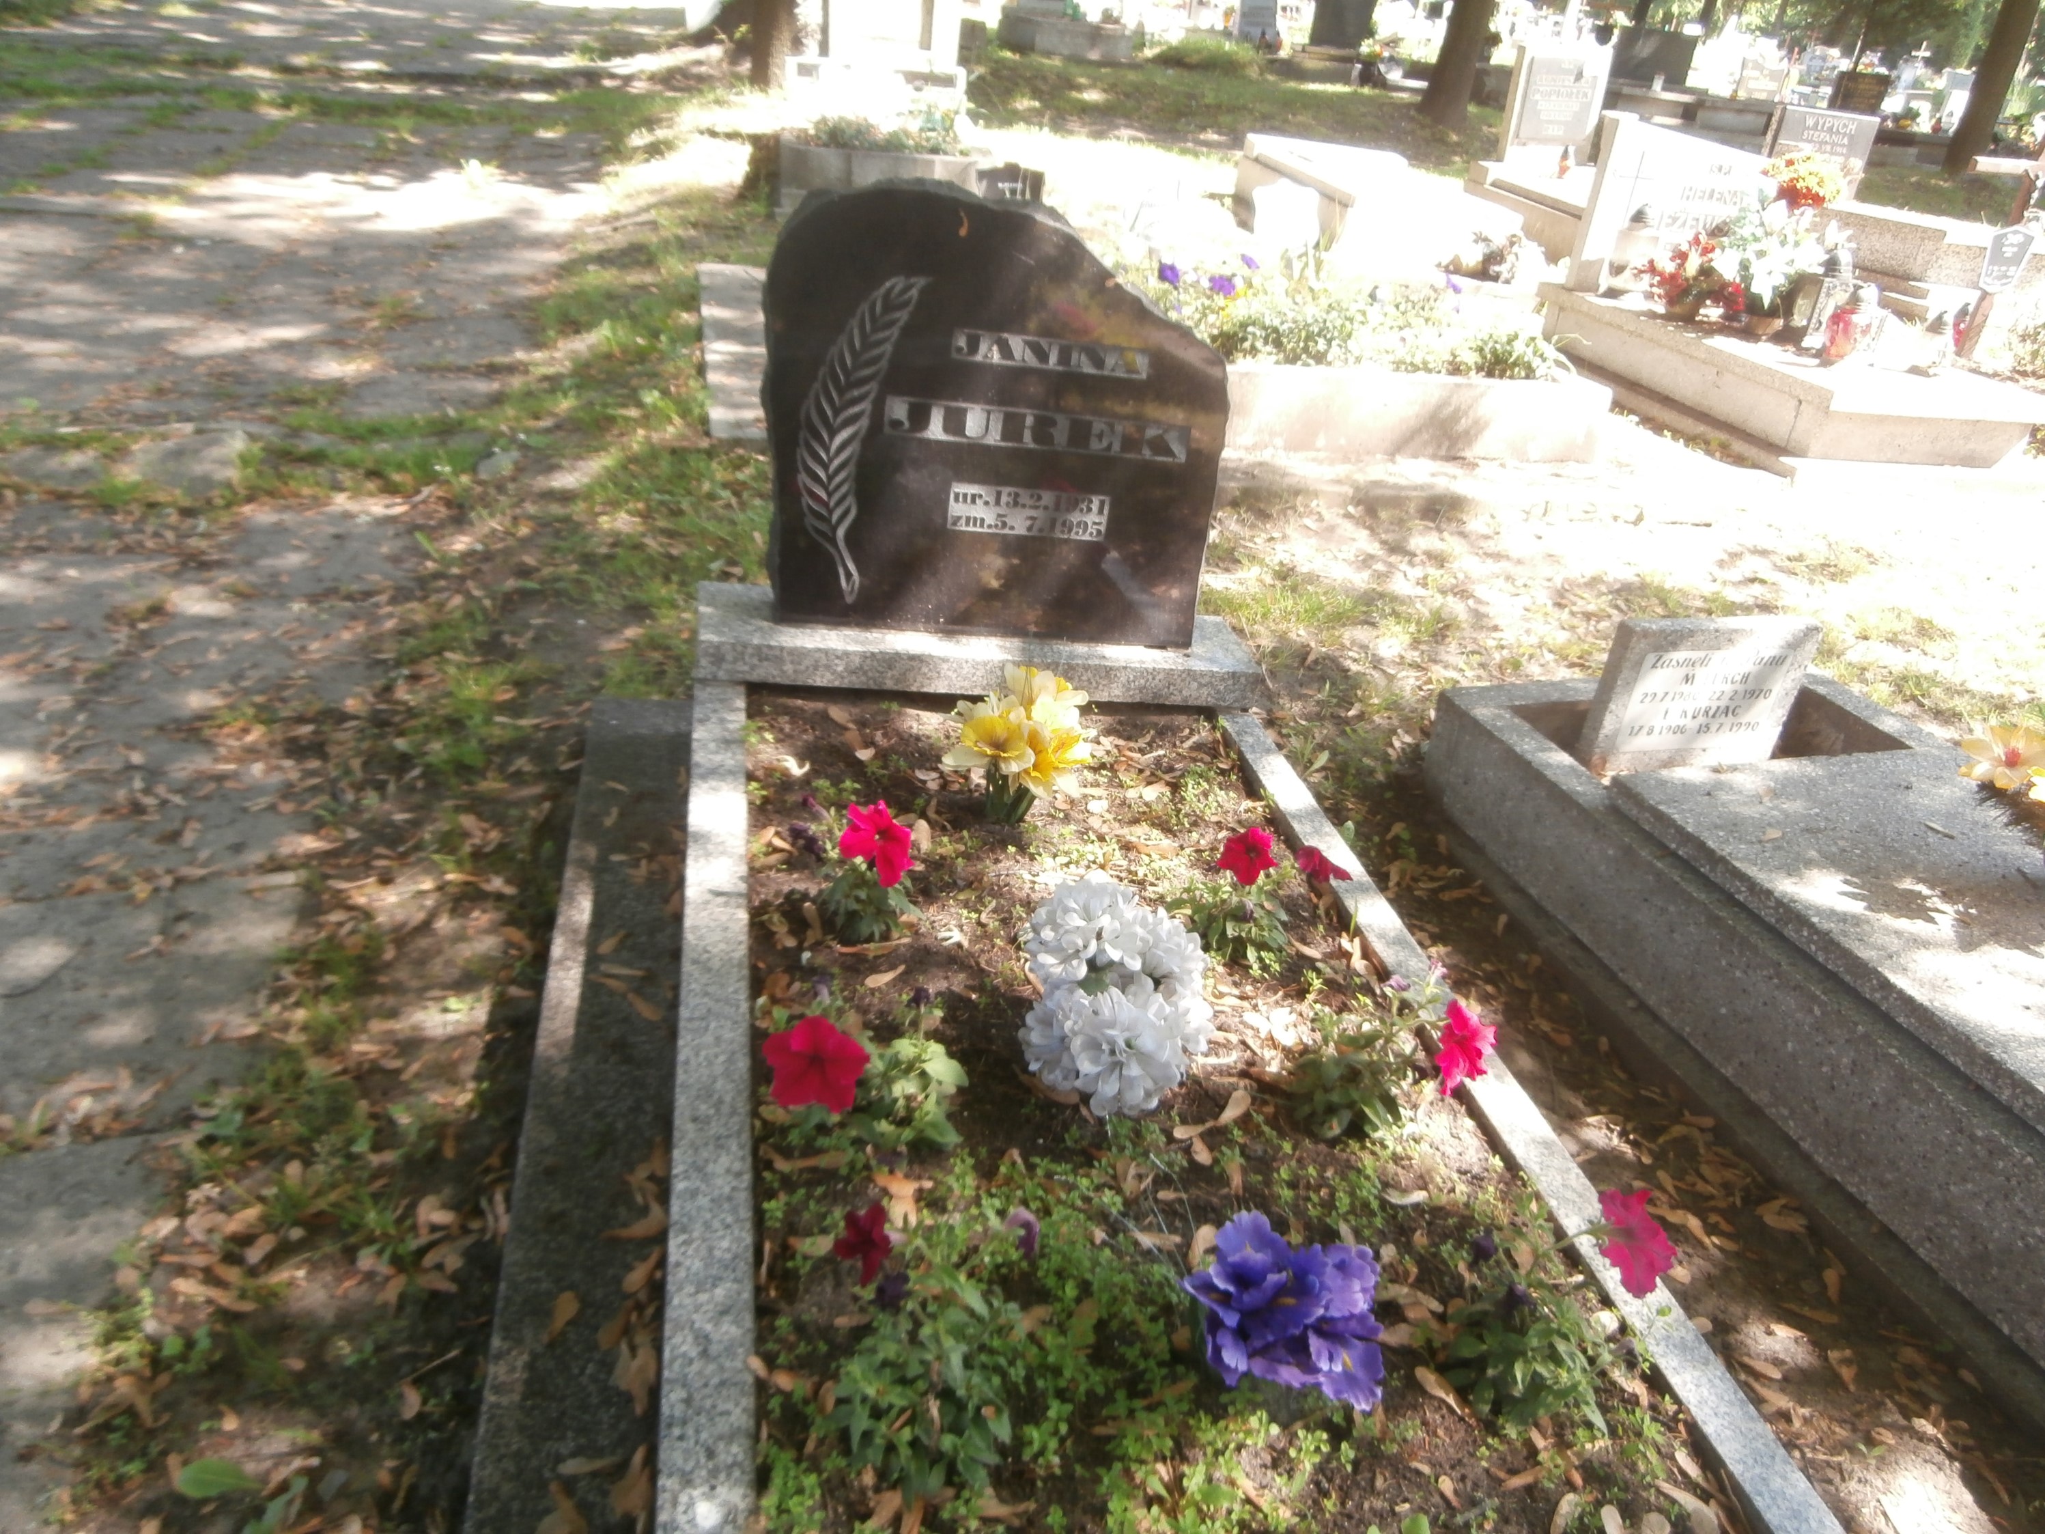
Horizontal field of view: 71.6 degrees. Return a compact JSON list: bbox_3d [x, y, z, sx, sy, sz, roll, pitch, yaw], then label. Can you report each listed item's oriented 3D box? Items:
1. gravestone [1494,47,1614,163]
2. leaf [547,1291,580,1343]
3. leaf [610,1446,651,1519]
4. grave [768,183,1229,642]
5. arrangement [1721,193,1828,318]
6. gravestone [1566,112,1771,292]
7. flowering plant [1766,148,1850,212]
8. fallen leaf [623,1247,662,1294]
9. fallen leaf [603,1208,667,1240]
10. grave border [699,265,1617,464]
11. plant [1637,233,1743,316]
[{"bbox_3d":[4.016,-5.003,10.712,0.670,0.803,0.165,2,28,-4],"label":"gravestone"},{"bbox_3d":[-0.403,0.481,1.241,0.016,0.010,0.054,7,28,5],"label":"leaf"},{"bbox_3d":[-0.303,0.558,1.110,0.033,0.015,0.059,4,28,-1],"label":"leaf"},{"bbox_3d":[-0.049,-0.582,2.472,0.778,0.762,0.103,1,29,-10],"label":"grave"},{"bbox_3d":[2.997,-2.033,5.665,0.389,0.464,0.343,-1,29,-9],"label":"arrangement"},{"bbox_3d":[2.901,-2.484,6.335,0.721,0.752,0.165,0,29,-9],"label":"gravestone"},{"bbox_3d":[3.302,-2.467,5.974,0.306,0.269,0.269,-1,29,-9],"label":"flowering plant"},{"bbox_3d":[-0.346,0.457,1.292,0.016,0.010,0.052,15,30,19],"label":"fallen leaf"},{"bbox_3d":[-0.364,0.432,1.336,0.059,0.010,0.023,-12,32,-27],"label":"fallen leaf"},{"bbox_3d":[0.339,-1.391,4.724,2.678,0.268,1.421,-1,29,-11],"label":"grave border"},{"bbox_3d":[2.723,-2.006,5.789,0.371,0.343,0.306,-1,29,-9],"label":"plant"}]

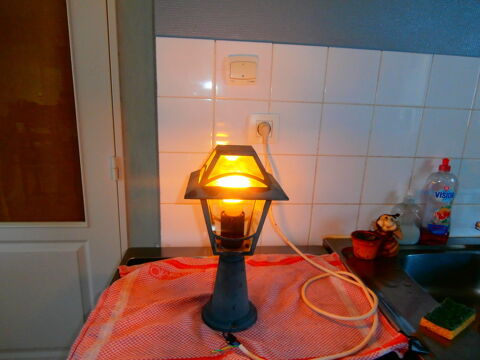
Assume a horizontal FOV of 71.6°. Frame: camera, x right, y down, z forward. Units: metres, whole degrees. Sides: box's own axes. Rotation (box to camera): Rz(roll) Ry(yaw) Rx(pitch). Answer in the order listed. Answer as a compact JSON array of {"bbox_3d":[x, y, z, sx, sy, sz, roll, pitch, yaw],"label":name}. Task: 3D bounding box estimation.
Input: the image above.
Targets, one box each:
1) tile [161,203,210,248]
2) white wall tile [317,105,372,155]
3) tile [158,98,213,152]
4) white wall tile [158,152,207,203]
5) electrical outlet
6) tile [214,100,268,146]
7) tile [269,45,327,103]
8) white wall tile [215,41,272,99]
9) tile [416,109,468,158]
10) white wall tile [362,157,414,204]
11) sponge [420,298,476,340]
[{"bbox_3d":[-0.158,0.135,0.985,0.150,0.137,0.010,1,15,-6],"label":"tile"},{"bbox_3d":[0.302,-0.142,0.956,0.150,0.150,0.010,1,15,-6],"label":"white wall tile"},{"bbox_3d":[-0.148,-0.149,0.912,0.145,0.147,0.008,1,15,-6],"label":"tile"},{"bbox_3d":[-0.154,-0.005,0.949,0.145,0.147,0.008,1,15,-6],"label":"white wall tile"},{"bbox_3d":[0.069,-0.140,0.920,0.083,0.083,0.018,1,15,-6],"label":"electrical outlet"},{"bbox_3d":[0.005,-0.146,0.924,0.149,0.149,0.010,1,15,-6],"label":"tile"},{"bbox_3d":[0.160,-0.287,0.901,0.149,0.145,0.010,1,15,-6],"label":"tile"},{"bbox_3d":[0.007,-0.290,0.891,0.150,0.147,0.008,1,15,-6],"label":"white wall tile"},{"bbox_3d":[0.600,-0.138,0.985,0.150,0.150,0.010,1,15,-6],"label":"tile"},{"bbox_3d":[0.446,0.006,1.008,0.149,0.149,0.010,1,15,-6],"label":"white wall tile"},{"bbox_3d":[0.428,0.281,0.681,0.113,0.020,0.060,-9,18,-36],"label":"sponge"}]

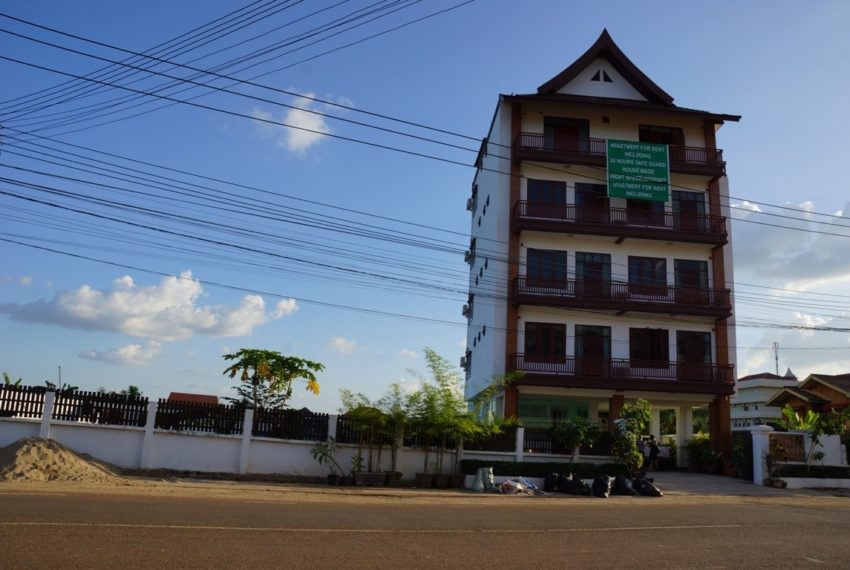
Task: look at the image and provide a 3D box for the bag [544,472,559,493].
[{"bbox_3d":[4.128,6.428,23.157,0.520,0.600,0.550,4,-13,-4],"label":"bag"}]

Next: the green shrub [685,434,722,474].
[{"bbox_3d":[11.379,6.901,28.994,1.500,1.550,1.400,4,-13,-4],"label":"green shrub"}]

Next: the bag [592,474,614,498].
[{"bbox_3d":[5.673,6.387,22.552,0.700,0.710,0.650,4,-13,-4],"label":"bag"}]

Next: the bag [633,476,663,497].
[{"bbox_3d":[7.162,6.469,22.841,0.880,0.590,0.720,4,-13,-4],"label":"bag"}]

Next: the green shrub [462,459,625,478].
[{"bbox_3d":[3.979,6.169,23.727,5.750,0.640,0.700,4,-13,-5],"label":"green shrub"}]

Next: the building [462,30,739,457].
[{"bbox_3d":[8.030,-0.983,36.770,10.900,20.400,10.800,4,-13,-4],"label":"building"}]

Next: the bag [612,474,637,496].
[{"bbox_3d":[6.396,6.411,22.751,0.720,0.650,0.680,4,-13,-4],"label":"bag"}]

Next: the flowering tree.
[{"bbox_3d":[-5.496,4.407,25.142,3.500,4.270,3.300,4,-13,-4],"label":"flowering tree"}]

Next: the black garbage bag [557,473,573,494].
[{"bbox_3d":[4.513,6.405,22.958,0.580,0.660,0.600,4,-13,-4],"label":"black garbage bag"}]

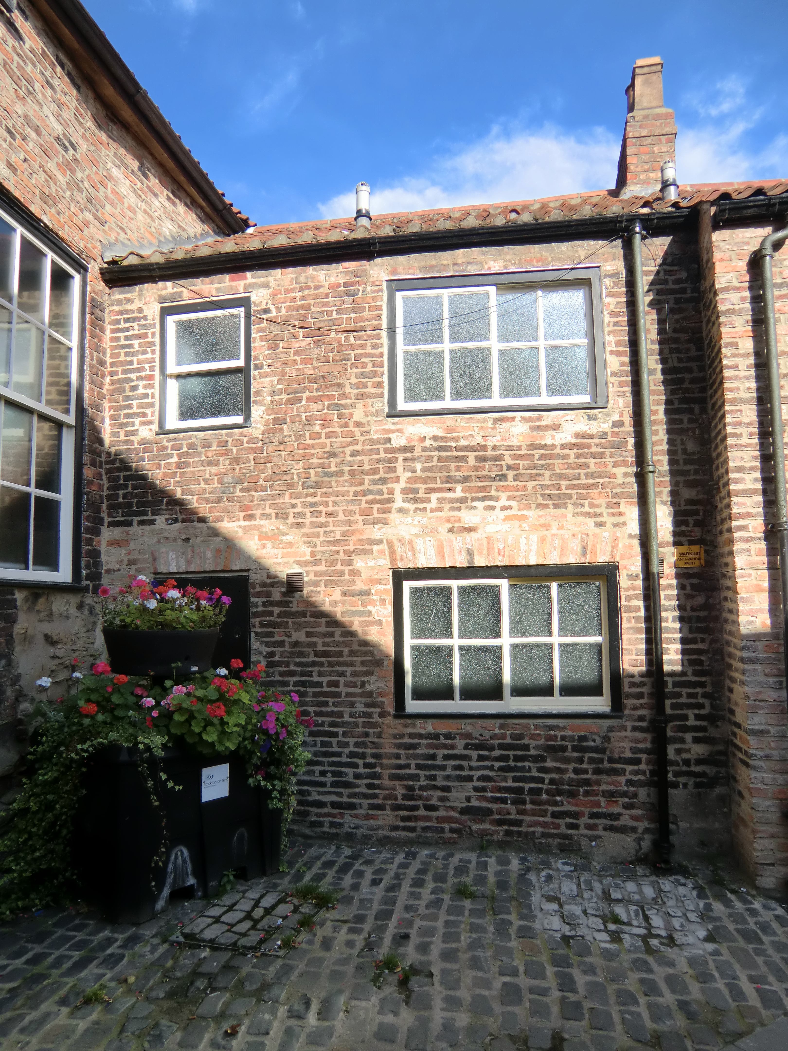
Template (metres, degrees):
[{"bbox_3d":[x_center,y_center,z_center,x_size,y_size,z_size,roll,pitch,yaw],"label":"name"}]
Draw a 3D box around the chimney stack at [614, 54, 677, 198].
[{"bbox_3d":[2.430,-3.702,7.112,0.447,1.387,0.580,-2,-5,6],"label":"chimney stack"}]

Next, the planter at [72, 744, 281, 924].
[{"bbox_3d":[-1.478,1.808,4.764,1.020,0.930,1.080,-6,-8,43],"label":"planter"}]

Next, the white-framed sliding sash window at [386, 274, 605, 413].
[{"bbox_3d":[0.738,-1.323,5.355,1.564,1.034,0.110,-2,-5,6],"label":"white-framed sliding sash window"}]

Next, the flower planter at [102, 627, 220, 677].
[{"bbox_3d":[-1.478,0.796,4.620,0.740,0.285,0.740,-2,-5,6],"label":"flower planter"}]

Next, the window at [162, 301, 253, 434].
[{"bbox_3d":[-1.560,-1.323,6.002,0.807,1.082,0.090,-2,-6,11],"label":"window"}]

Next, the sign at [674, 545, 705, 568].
[{"bbox_3d":[2.081,0.221,5.122,0.196,0.153,0.008,-2,-6,11],"label":"sign"}]

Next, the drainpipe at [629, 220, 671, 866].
[{"bbox_3d":[1.751,0.032,4.979,0.095,4.418,0.110,-1,-5,6],"label":"drainpipe"}]

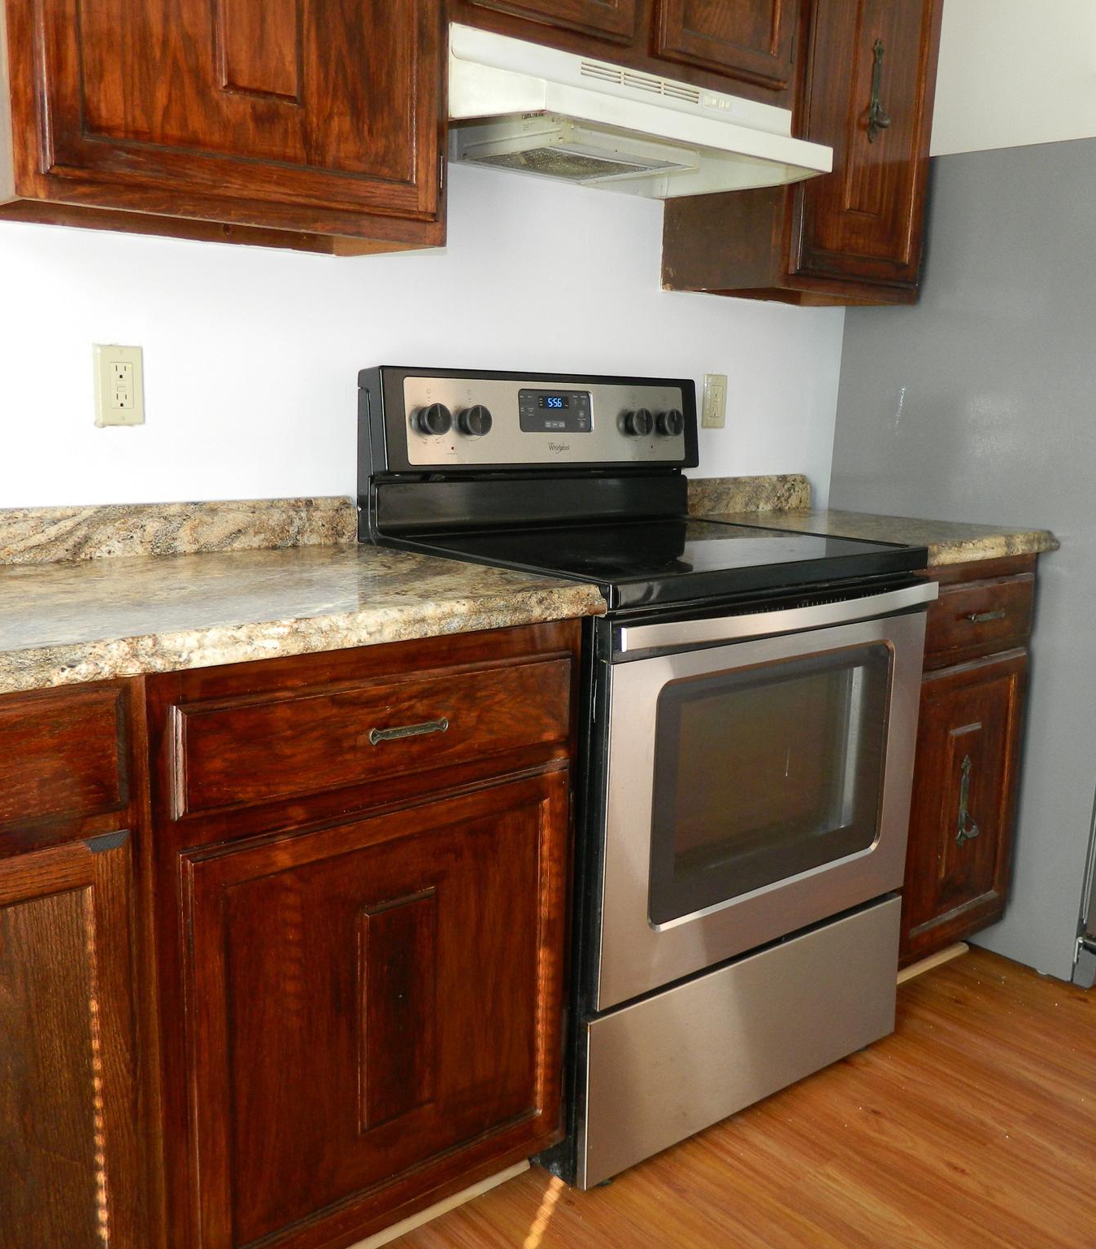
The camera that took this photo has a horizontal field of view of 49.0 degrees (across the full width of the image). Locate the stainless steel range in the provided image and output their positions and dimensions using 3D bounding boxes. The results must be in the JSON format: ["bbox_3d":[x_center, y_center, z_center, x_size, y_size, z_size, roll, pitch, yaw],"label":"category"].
[{"bbox_3d":[0.171,0.172,2.141,0.757,1.207,0.697,-7,14,-39],"label":"stainless steel range"}]

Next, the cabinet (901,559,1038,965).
[{"bbox_3d":[0.610,0.231,2.605,0.468,0.811,0.630,-7,14,-39],"label":"cabinet"}]

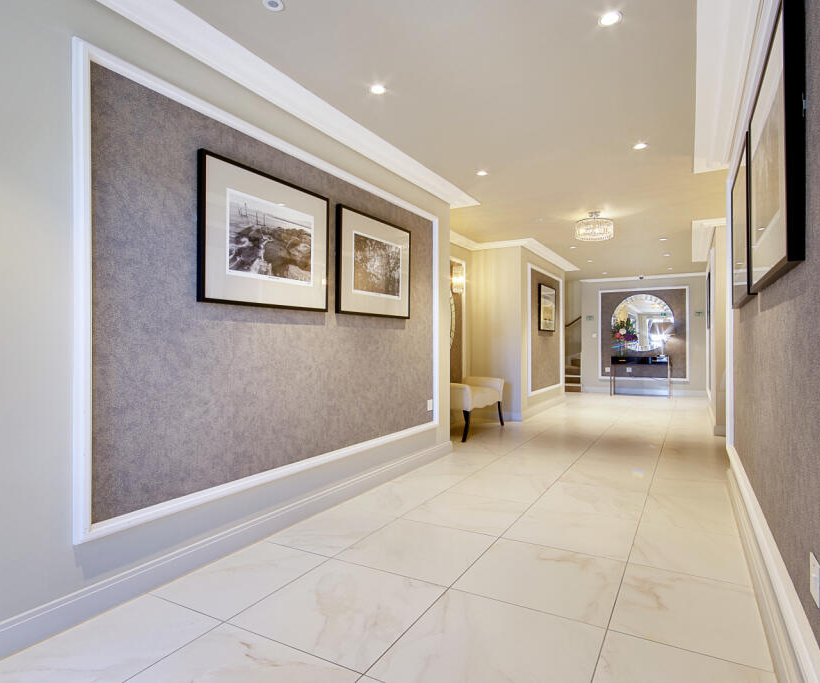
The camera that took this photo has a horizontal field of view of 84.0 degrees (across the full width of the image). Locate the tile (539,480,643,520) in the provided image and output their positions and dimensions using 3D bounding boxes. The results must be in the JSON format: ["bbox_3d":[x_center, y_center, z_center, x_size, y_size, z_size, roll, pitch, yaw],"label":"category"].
[{"bbox_3d":[1.216,1.046,3.020,0.610,0.010,0.586,0,0,29],"label":"tile"}]

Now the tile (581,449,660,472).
[{"bbox_3d":[1.837,1.048,4.013,0.610,0.010,0.585,0,0,29],"label":"tile"}]

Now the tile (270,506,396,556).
[{"bbox_3d":[-0.399,1.038,2.516,0.410,0.010,0.600,1,0,29],"label":"tile"}]

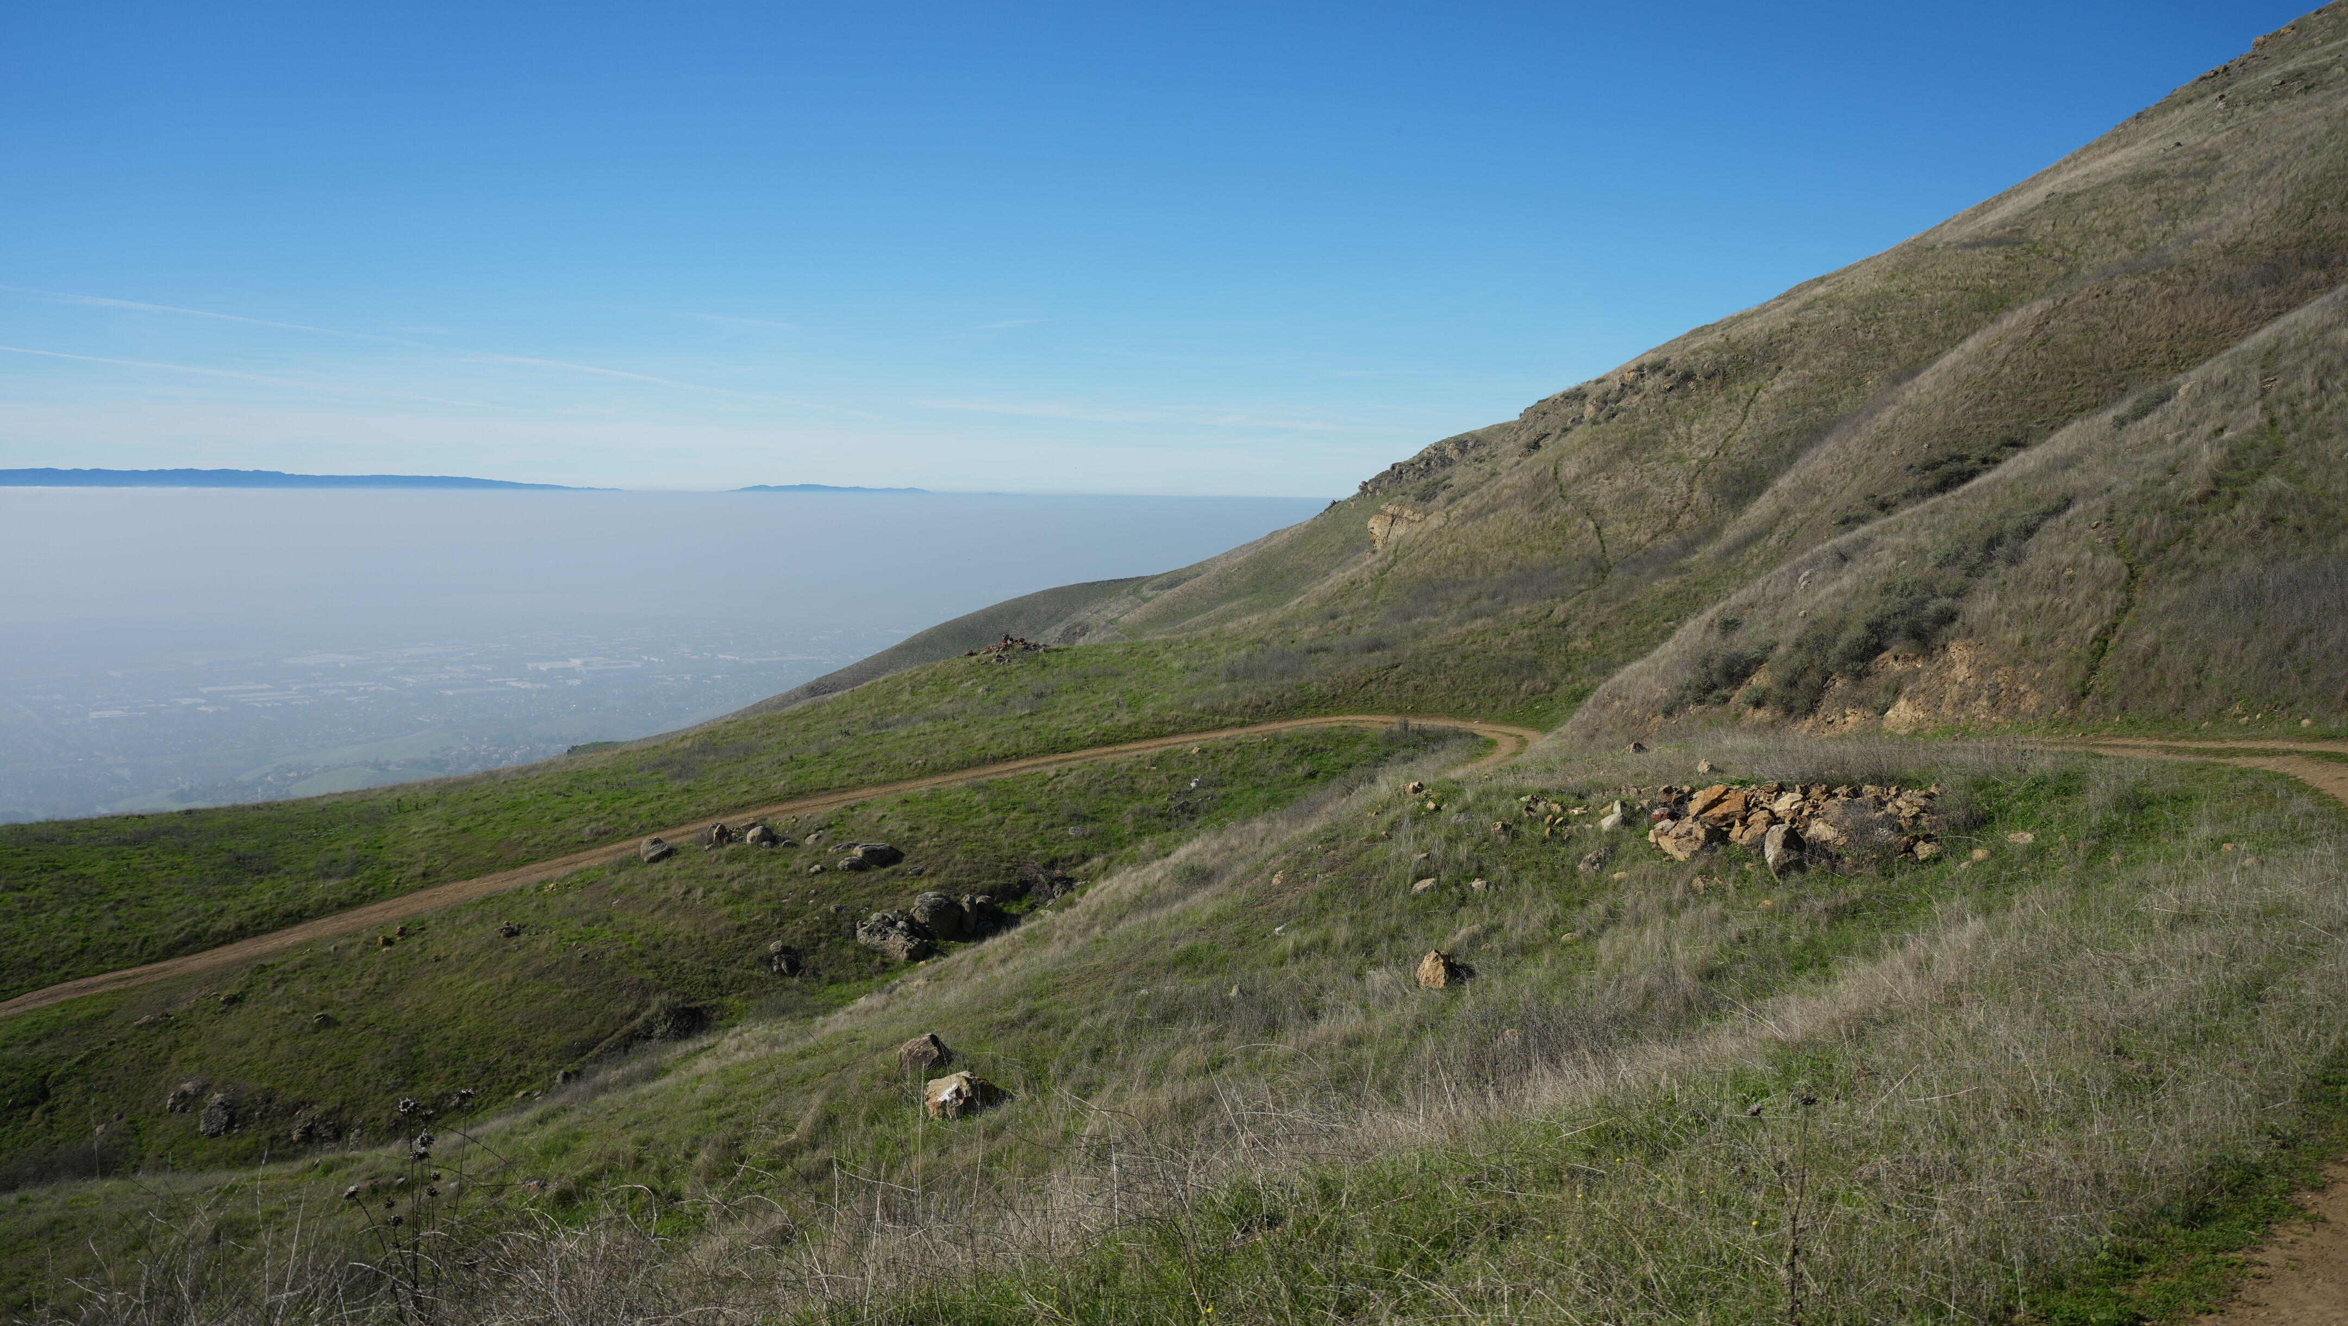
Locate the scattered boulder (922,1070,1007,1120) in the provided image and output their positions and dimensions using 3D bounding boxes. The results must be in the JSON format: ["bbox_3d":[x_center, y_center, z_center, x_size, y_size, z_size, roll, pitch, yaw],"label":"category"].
[{"bbox_3d":[-2.195,4.497,19.000,0.800,0.460,0.570,0,6,-7],"label":"scattered boulder"}]

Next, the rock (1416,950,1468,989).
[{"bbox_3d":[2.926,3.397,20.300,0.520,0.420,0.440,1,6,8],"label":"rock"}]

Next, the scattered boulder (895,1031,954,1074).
[{"bbox_3d":[-2.736,4.312,20.100,0.620,0.440,0.500,0,6,-8],"label":"scattered boulder"}]

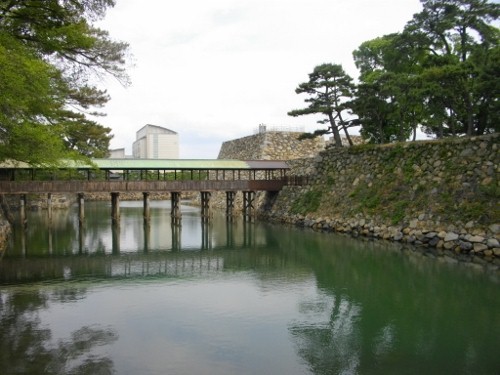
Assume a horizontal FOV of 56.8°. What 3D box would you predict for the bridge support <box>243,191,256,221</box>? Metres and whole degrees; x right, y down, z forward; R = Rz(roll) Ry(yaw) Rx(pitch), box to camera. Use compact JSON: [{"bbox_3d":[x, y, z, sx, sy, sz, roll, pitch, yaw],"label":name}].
[{"bbox_3d":[-0.020,2.020,52.000,0.500,3.200,3.200,-1,1,-21],"label":"bridge support"}]

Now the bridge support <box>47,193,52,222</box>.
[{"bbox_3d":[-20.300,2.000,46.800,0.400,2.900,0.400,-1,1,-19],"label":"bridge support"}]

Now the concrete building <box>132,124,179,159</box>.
[{"bbox_3d":[-70.200,-24.100,347.000,22.500,40.000,50.000,-1,1,-21],"label":"concrete building"}]

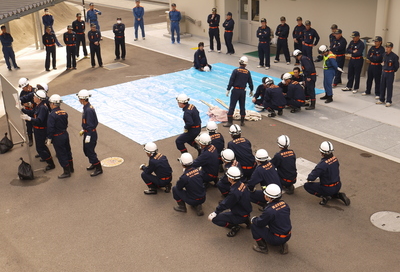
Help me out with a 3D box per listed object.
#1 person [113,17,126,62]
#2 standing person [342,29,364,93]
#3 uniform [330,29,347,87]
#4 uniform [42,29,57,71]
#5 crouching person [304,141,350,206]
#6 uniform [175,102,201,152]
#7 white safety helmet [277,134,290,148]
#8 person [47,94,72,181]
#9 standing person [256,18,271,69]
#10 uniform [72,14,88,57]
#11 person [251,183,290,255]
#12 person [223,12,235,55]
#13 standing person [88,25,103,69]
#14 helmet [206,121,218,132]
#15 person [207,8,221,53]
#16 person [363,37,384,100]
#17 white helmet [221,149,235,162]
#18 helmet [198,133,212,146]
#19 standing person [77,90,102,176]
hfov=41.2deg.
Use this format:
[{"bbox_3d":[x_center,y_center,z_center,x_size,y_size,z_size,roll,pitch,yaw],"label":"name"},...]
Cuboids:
[{"bbox_3d":[-3.309,-4.007,21.845,0.540,1.720,0.380,-6,21,-9],"label":"person"},{"bbox_3d":[4.472,-2.171,15.486,0.450,1.770,0.560,-20,27,-39],"label":"standing person"},{"bbox_3d":[4.221,-2.377,16.200,0.500,1.760,0.400,14,26,37],"label":"uniform"},{"bbox_3d":[-5.828,-3.409,20.611,0.520,1.690,0.340,-11,22,-23],"label":"uniform"},{"bbox_3d":[2.274,0.669,9.478,0.820,1.140,0.600,10,24,31],"label":"crouching person"},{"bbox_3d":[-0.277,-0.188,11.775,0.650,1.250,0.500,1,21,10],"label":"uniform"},{"bbox_3d":[1.578,0.107,10.020,0.235,0.170,0.280,-10,23,-20],"label":"white safety helmet"},{"bbox_3d":[-2.904,-0.046,11.205,0.400,1.750,0.520,14,26,35],"label":"person"},{"bbox_3d":[2.265,-3.263,18.750,0.500,1.760,0.380,7,23,23],"label":"standing person"},{"bbox_3d":[-4.935,-4.094,21.781,0.520,1.770,0.360,-16,25,-32],"label":"uniform"},{"bbox_3d":[1.107,1.241,8.398,0.580,1.130,0.740,-20,27,-40],"label":"person"},{"bbox_3d":[1.164,-4.185,21.700,0.500,1.690,0.400,10,24,31],"label":"person"},{"bbox_3d":[-4.058,-3.488,20.600,0.500,1.690,0.380,-11,22,-21],"label":"standing person"},{"bbox_3d":[0.243,-0.182,10.500,0.220,0.170,0.280,-8,21,-14],"label":"helmet"},{"bbox_3d":[0.552,-4.315,21.738,0.560,1.760,0.380,-2,21,3],"label":"person"},{"bbox_3d":[5.030,-1.990,15.446,0.530,1.750,0.400,15,27,37],"label":"person"},{"bbox_3d":[0.514,0.363,9.751,0.290,0.190,0.250,-2,19,23],"label":"white helmet"},{"bbox_3d":[0.098,0.069,9.850,0.280,0.170,0.225,12,25,32],"label":"helmet"},{"bbox_3d":[-2.325,-0.077,11.201,0.460,1.770,0.460,-8,22,-15],"label":"standing person"}]

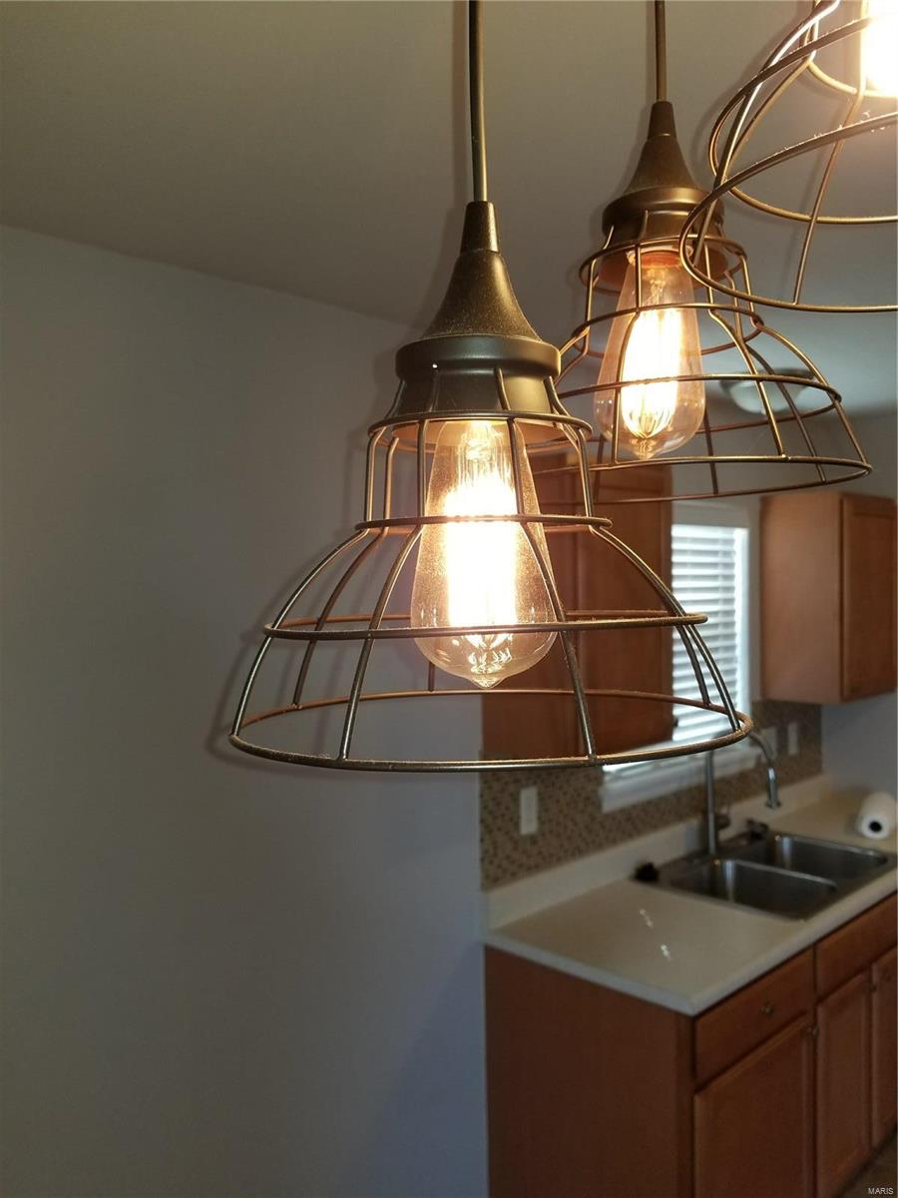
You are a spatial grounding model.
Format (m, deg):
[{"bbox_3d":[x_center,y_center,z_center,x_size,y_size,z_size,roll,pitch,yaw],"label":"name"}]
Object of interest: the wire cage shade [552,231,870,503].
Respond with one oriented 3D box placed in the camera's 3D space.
[{"bbox_3d":[0.125,-0.131,0.526,0.227,0.133,0.227,-1,2,0],"label":"wire cage shade"}]

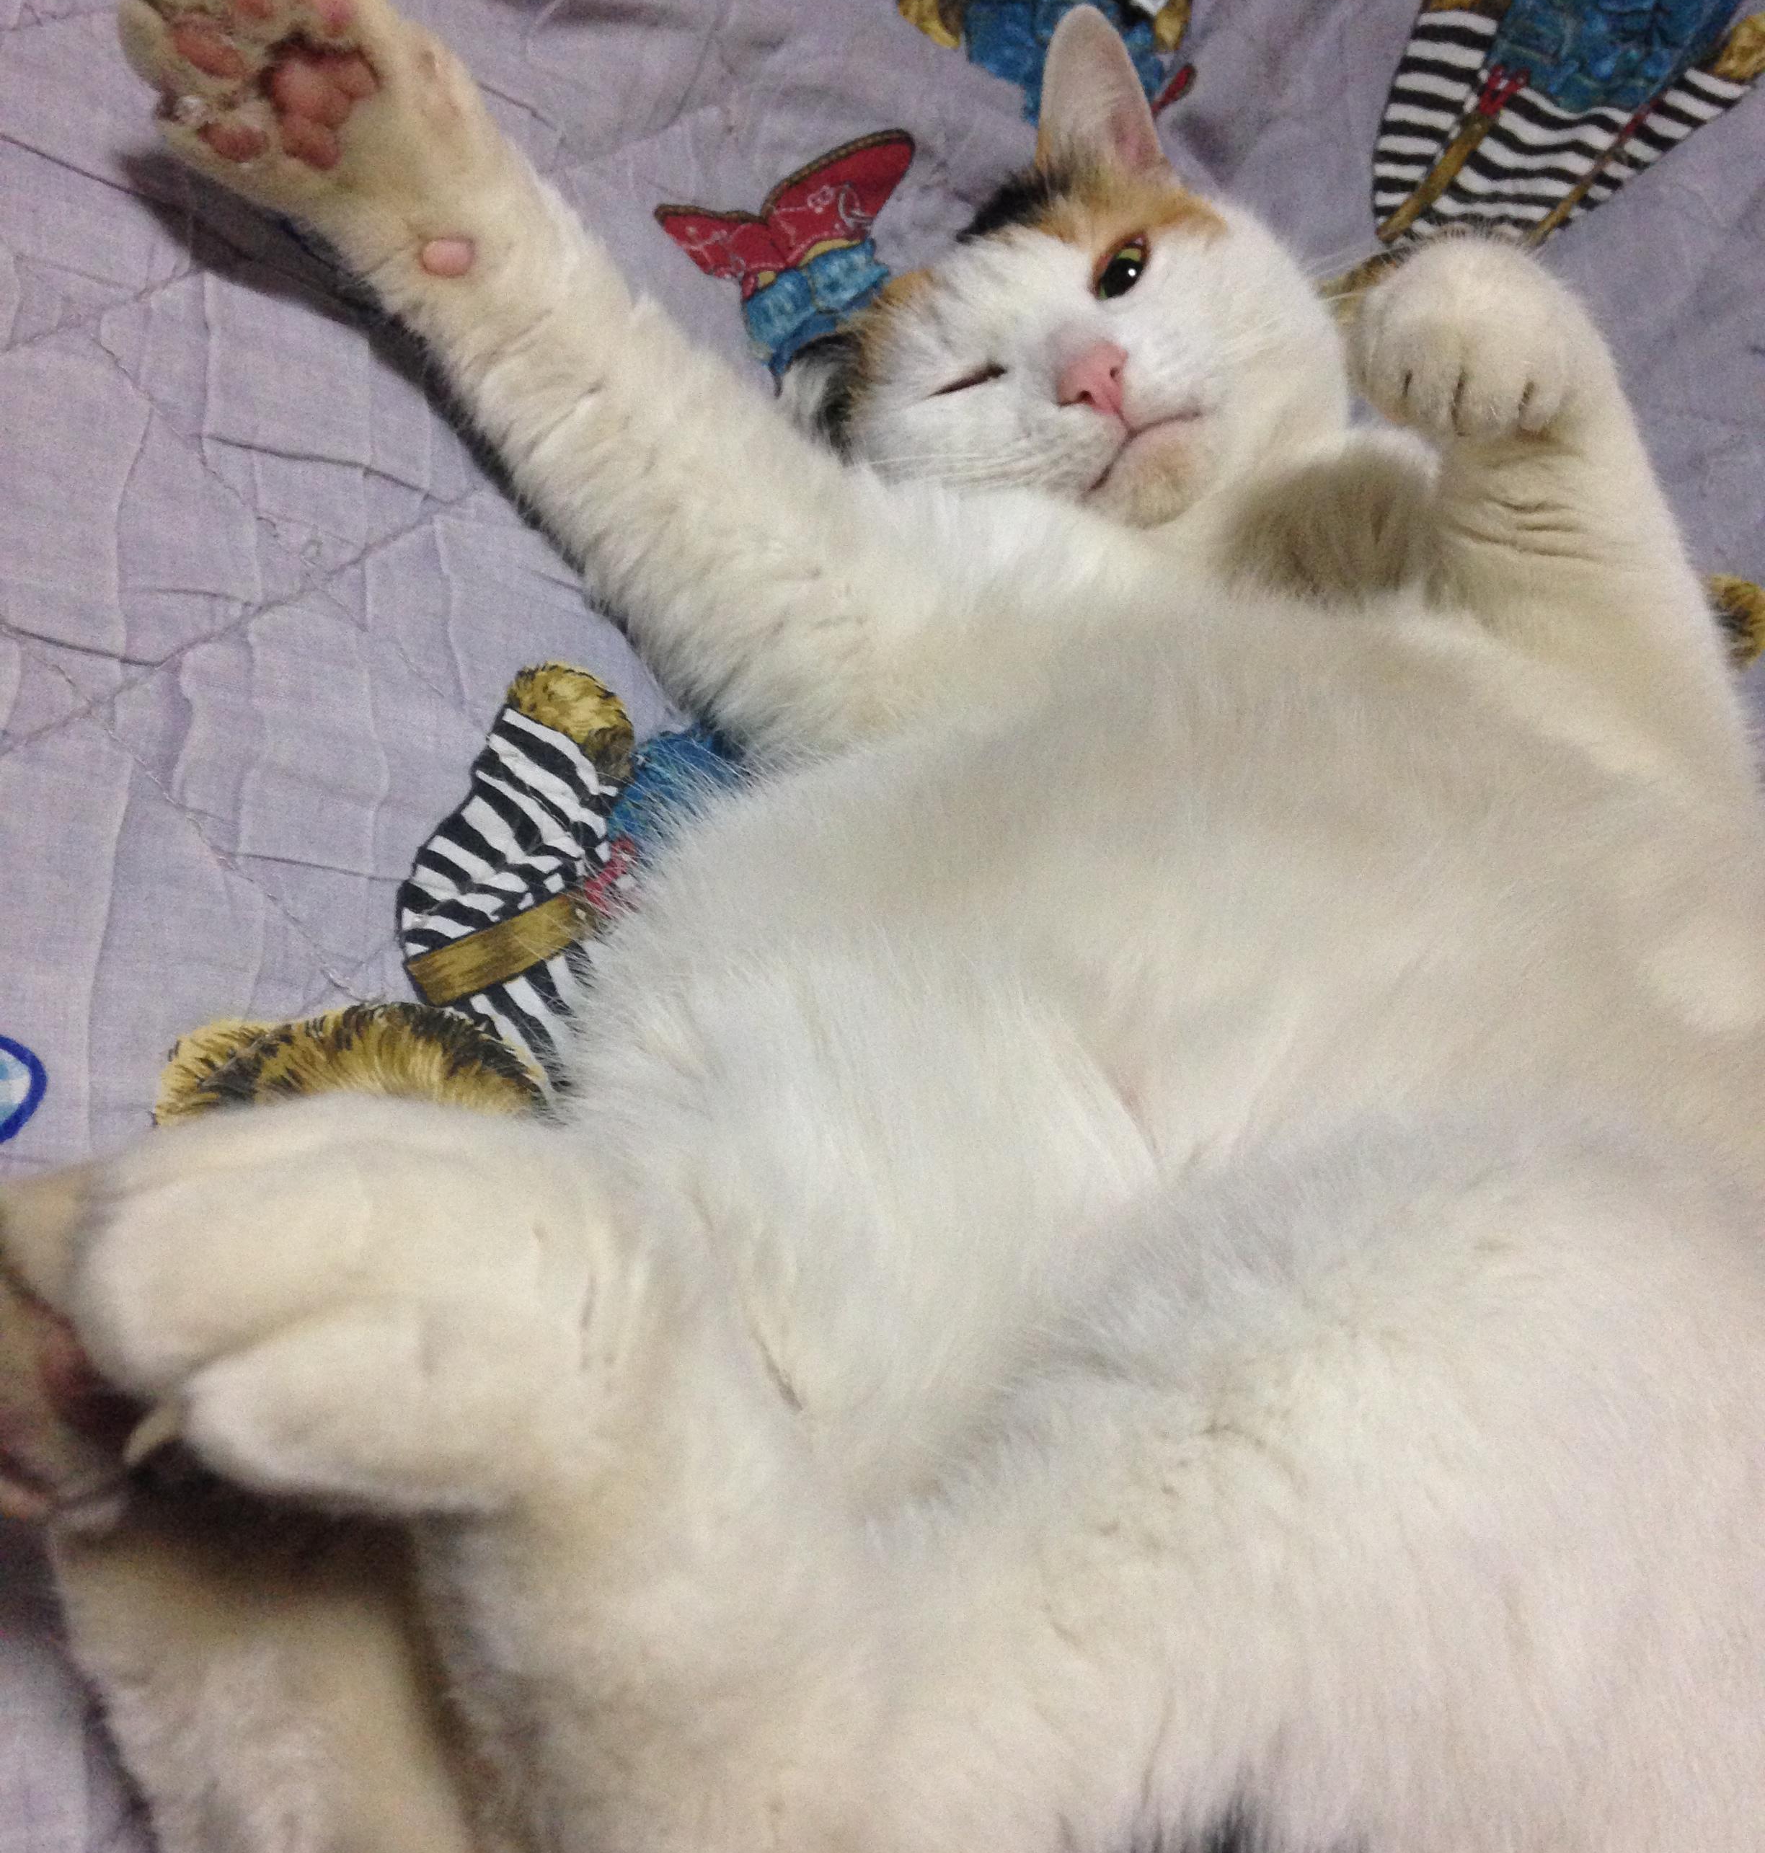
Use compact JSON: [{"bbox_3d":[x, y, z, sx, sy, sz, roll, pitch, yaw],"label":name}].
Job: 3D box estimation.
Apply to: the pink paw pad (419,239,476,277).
[{"bbox_3d":[-0.081,-0.124,0.415,0.011,0.007,0.005,-9,10,-6],"label":"pink paw pad"}]

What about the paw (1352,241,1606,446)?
[{"bbox_3d":[0.123,-0.122,0.465,0.046,0.034,0.046,10,38,3],"label":"paw"}]

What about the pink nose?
[{"bbox_3d":[0.044,-0.115,0.470,0.017,0.010,0.013,-39,76,13],"label":"pink nose"}]

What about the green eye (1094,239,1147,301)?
[{"bbox_3d":[0.051,-0.142,0.485,0.015,0.009,0.011,-41,85,5],"label":"green eye"}]

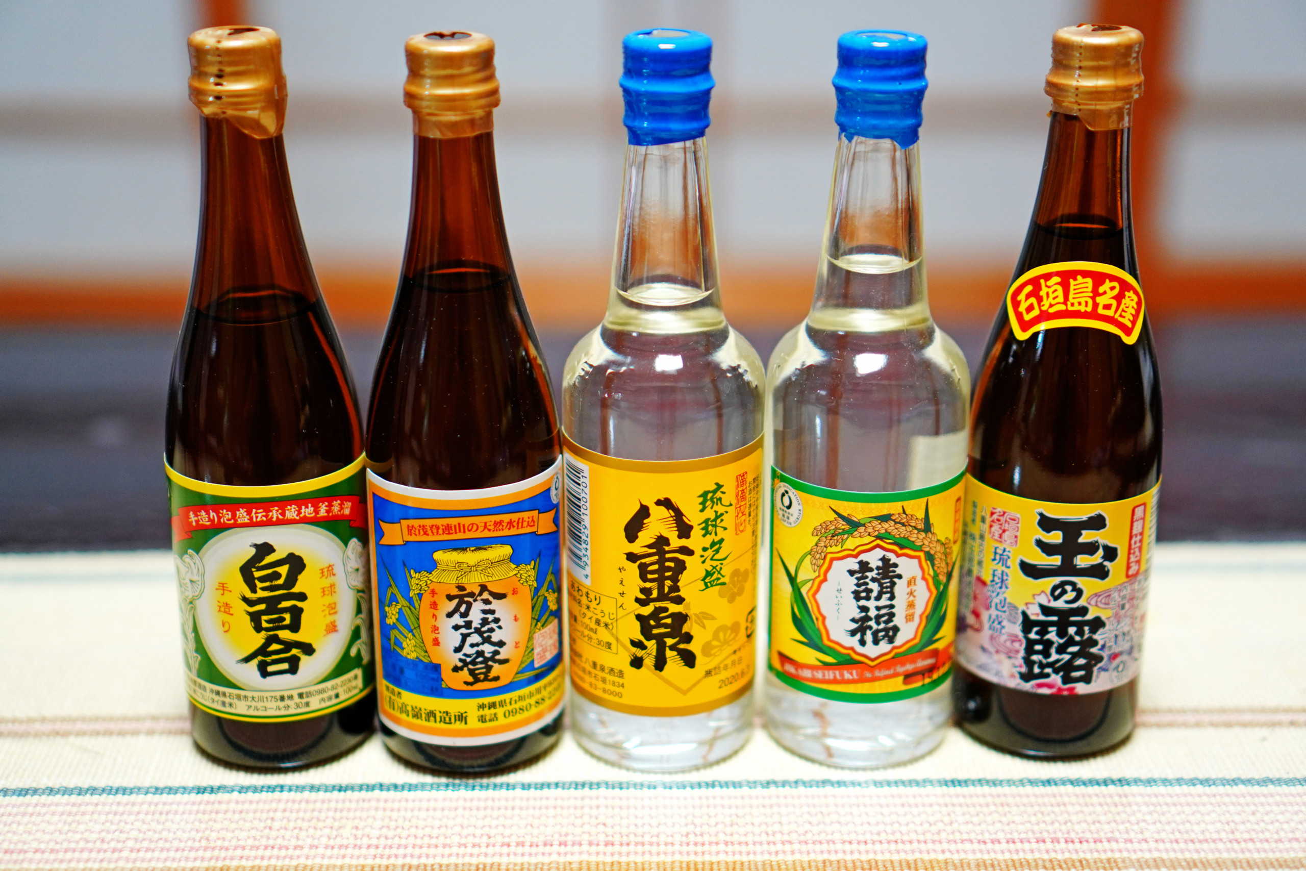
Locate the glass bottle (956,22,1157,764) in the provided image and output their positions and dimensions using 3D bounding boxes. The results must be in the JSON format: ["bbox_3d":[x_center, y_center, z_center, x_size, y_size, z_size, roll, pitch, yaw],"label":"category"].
[{"bbox_3d":[0.096,-0.009,0.433,0.044,0.165,0.044,5,20,12],"label":"glass bottle"}]

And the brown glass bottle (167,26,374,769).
[{"bbox_3d":[-0.089,-0.008,0.429,0.045,0.165,0.045,-4,20,-12],"label":"brown glass bottle"}]

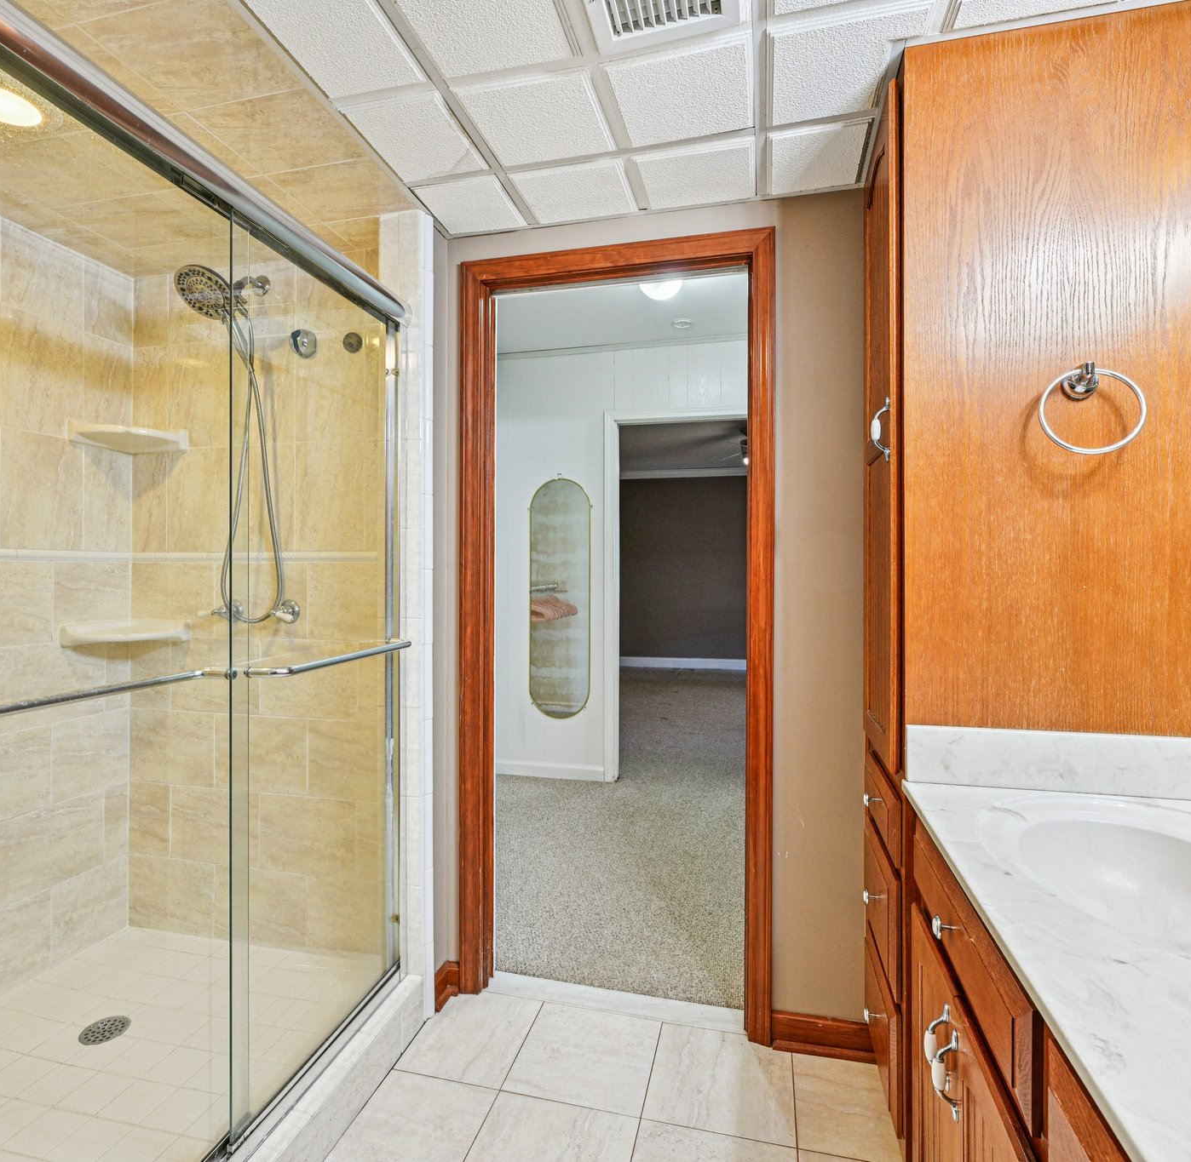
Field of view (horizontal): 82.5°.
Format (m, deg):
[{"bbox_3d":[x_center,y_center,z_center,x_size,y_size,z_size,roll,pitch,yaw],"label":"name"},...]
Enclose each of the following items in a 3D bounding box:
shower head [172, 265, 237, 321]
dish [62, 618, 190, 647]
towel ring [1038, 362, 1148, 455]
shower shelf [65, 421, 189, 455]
[{"bbox_3d":[-1.134,-0.860,2.007,0.180,0.050,0.180,0,-35,11],"label":"shower head"},{"bbox_3d":[-1.538,0.171,2.240,0.335,0.070,0.205,0,0,-31],"label":"dish"},{"bbox_3d":[0.833,-0.290,1.149,0.157,0.162,0.056,0,1,14],"label":"towel ring"},{"bbox_3d":[-1.540,-0.469,2.245,0.315,0.070,0.195,0,0,-31],"label":"shower shelf"}]

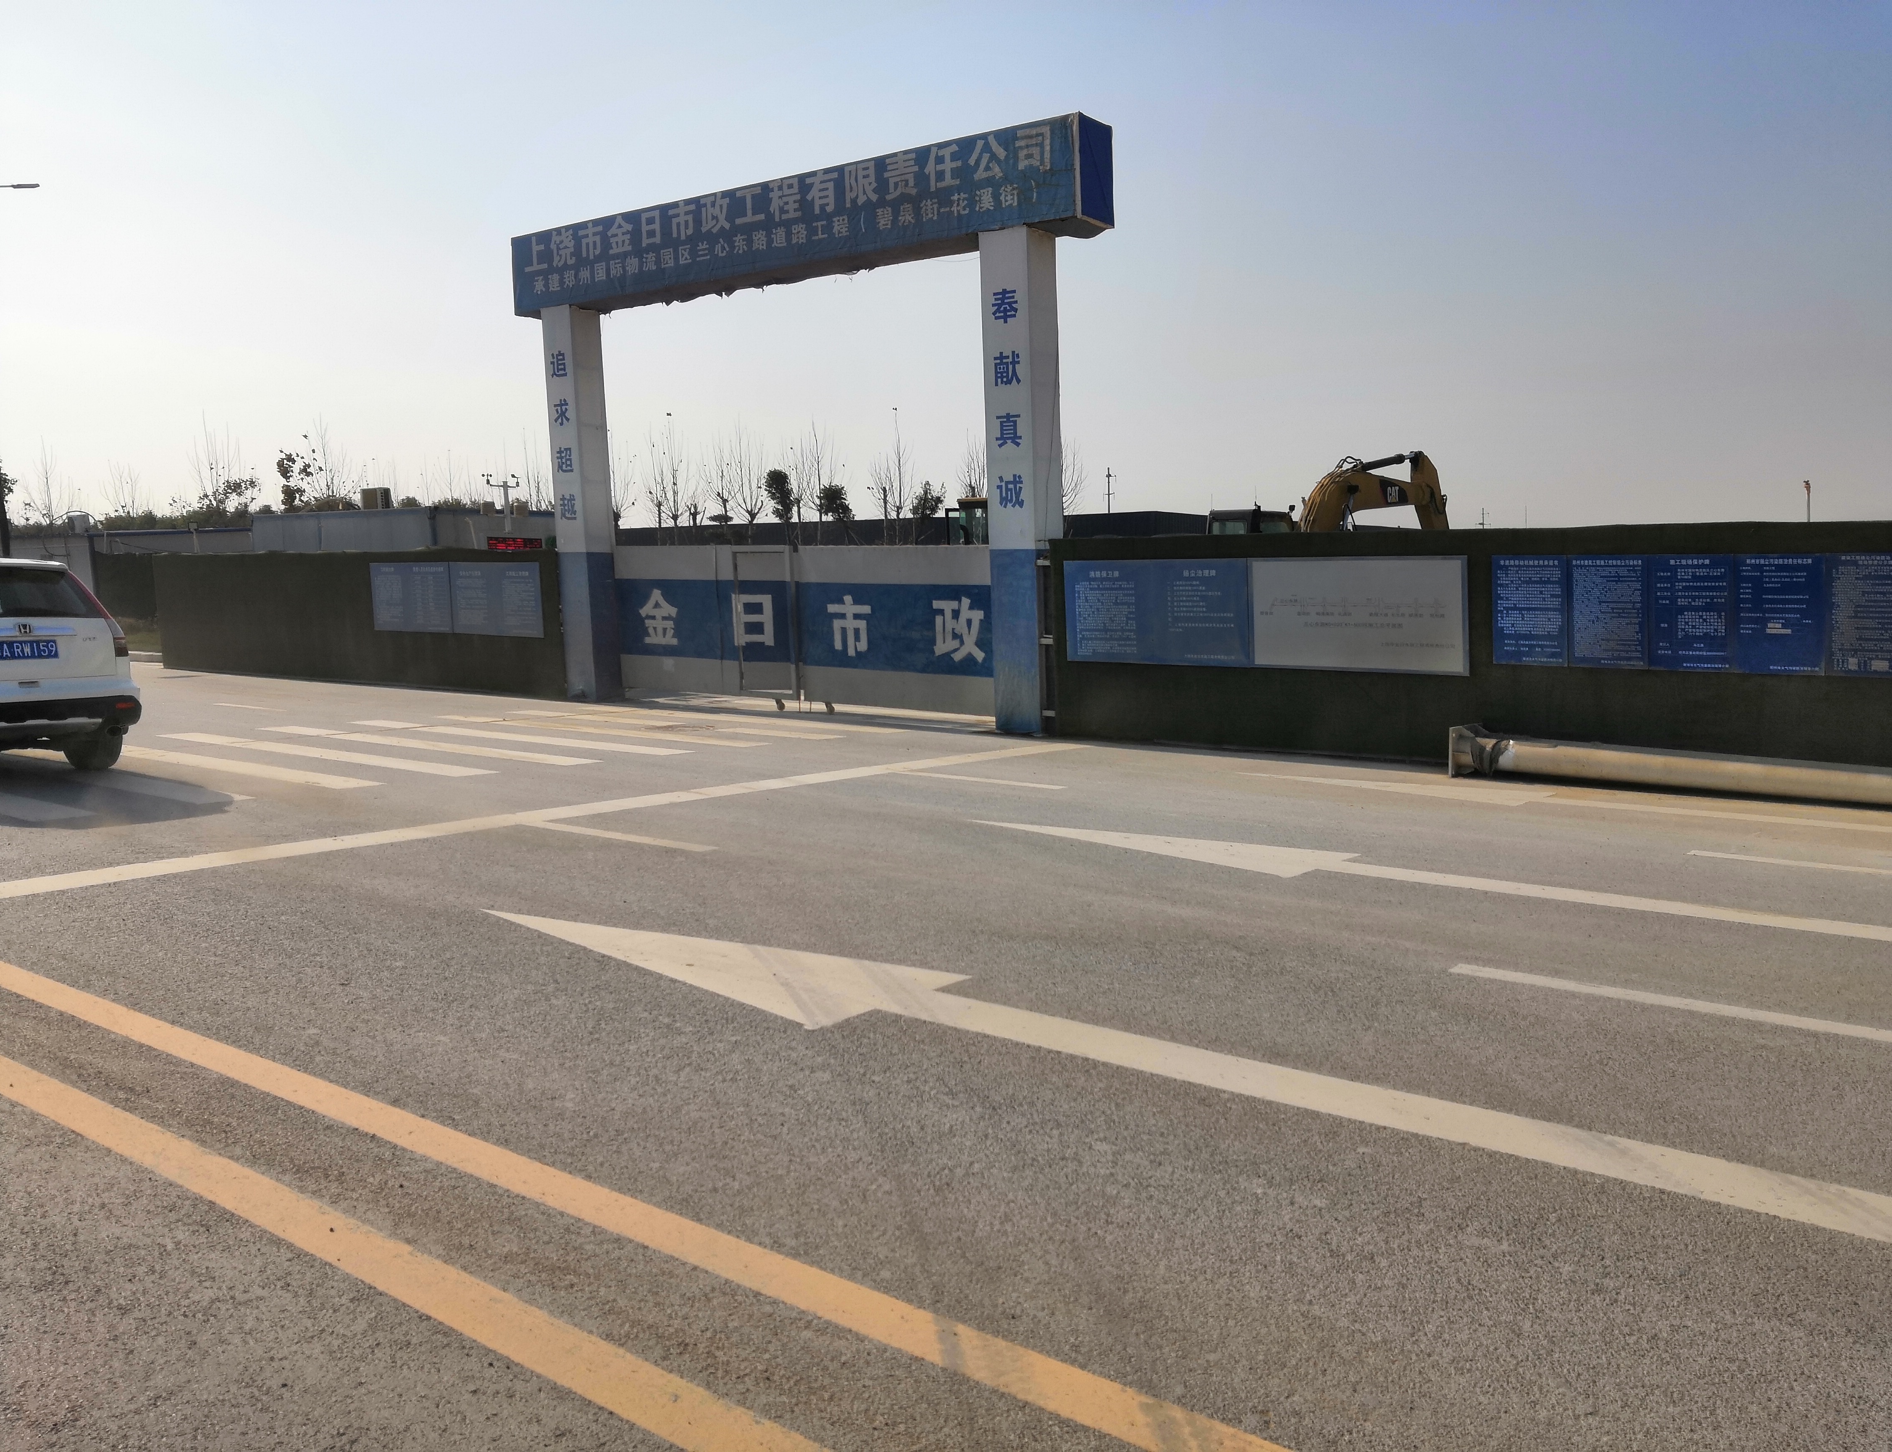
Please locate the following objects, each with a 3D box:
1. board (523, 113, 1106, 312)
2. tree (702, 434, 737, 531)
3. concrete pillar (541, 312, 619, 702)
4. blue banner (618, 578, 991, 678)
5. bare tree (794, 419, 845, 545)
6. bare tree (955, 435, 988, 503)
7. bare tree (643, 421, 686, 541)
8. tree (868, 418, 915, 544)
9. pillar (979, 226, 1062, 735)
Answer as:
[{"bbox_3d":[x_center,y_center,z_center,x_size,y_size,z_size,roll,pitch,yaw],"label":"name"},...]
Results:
[{"bbox_3d":[-2.019,-5.671,17.422,8.875,0.992,0.627,4,9,38],"label":"board"},{"bbox_3d":[-6.326,-5.666,42.791,0.978,5.171,0.978,4,9,38],"label":"tree"},{"bbox_3d":[-4.763,-2.875,19.929,0.577,5.080,0.506,4,9,38],"label":"concrete pillar"},{"bbox_3d":[-1.835,-1.226,18.266,6.376,1.012,0.081,4,9,38],"label":"blue banner"},{"bbox_3d":[-3.317,-5.500,40.422,1.405,5.306,1.405,-1,7,0],"label":"bare tree"},{"bbox_3d":[0.770,-4.825,37.268,1.250,4.573,1.250,4,9,38],"label":"bare tree"},{"bbox_3d":[-8.099,-6.037,44.149,1.272,5.649,1.272,4,9,38],"label":"bare tree"},{"bbox_3d":[-1.336,-5.287,38.877,1.197,5.184,1.197,-1,7,0],"label":"tree"},{"bbox_3d":[0.820,-2.457,15.548,0.577,5.070,0.506,4,9,38],"label":"pillar"}]

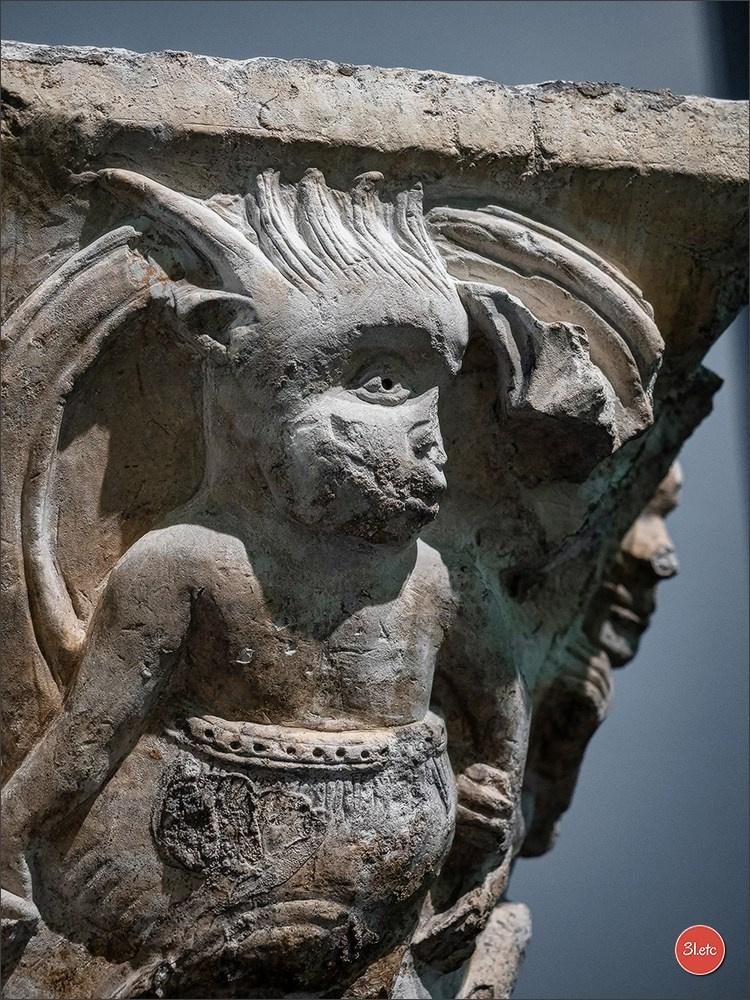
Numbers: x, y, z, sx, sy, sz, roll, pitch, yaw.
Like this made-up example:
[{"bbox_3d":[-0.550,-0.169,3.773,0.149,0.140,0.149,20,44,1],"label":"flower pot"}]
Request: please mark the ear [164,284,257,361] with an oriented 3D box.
[{"bbox_3d":[-0.116,-0.125,1.300,0.063,0.050,0.040,0,-18,-7],"label":"ear"}]

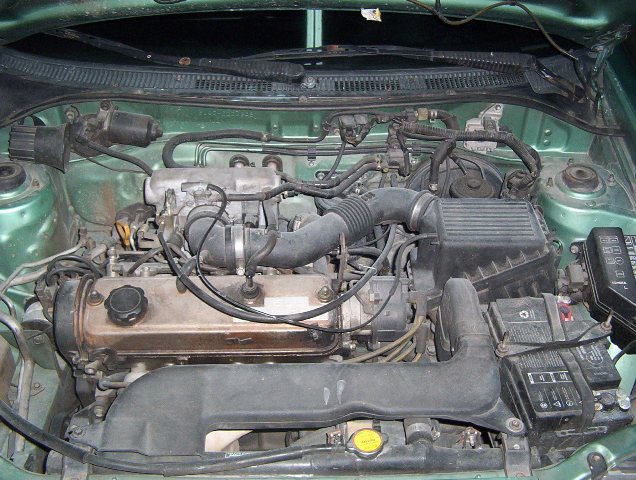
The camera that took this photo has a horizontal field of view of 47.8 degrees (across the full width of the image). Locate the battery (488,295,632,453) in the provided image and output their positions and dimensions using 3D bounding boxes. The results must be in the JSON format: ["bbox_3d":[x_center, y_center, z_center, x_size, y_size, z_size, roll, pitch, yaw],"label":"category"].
[{"bbox_3d":[0.335,0.231,1.075,0.130,0.205,0.238,-2,38,-3],"label":"battery"}]

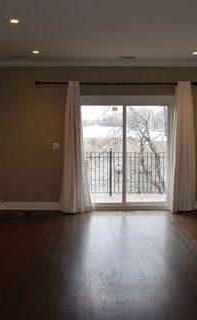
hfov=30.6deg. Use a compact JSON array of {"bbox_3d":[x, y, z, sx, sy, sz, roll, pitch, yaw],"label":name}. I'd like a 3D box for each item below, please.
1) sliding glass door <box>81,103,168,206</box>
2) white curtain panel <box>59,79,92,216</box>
[{"bbox_3d":[0.490,-0.059,6.825,1.760,1.940,0.090,0,5,-1],"label":"sliding glass door"},{"bbox_3d":[-0.421,-0.235,6.639,0.590,2.400,0.140,0,5,-1],"label":"white curtain panel"}]

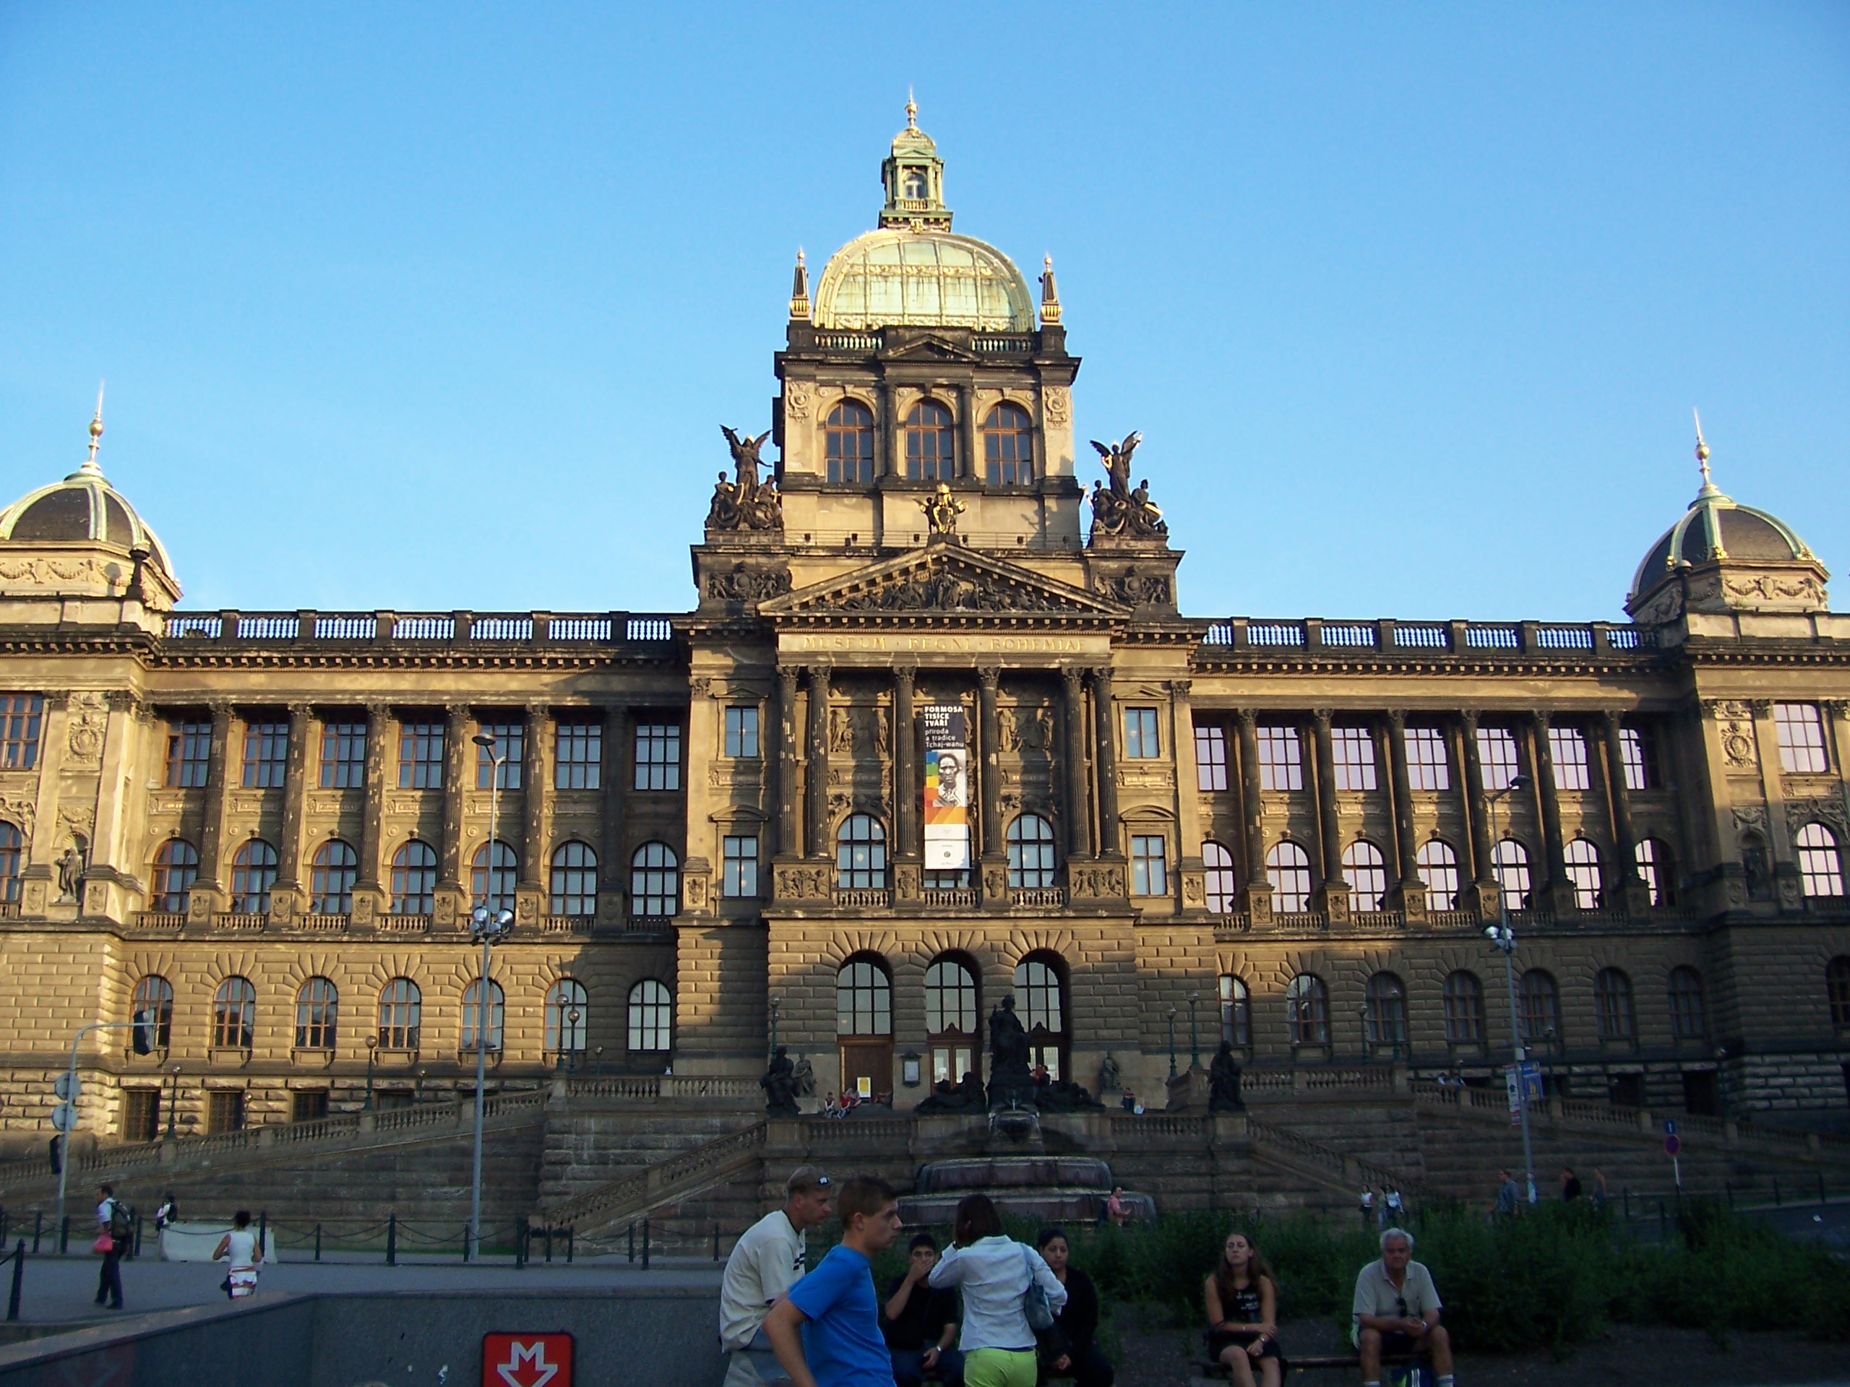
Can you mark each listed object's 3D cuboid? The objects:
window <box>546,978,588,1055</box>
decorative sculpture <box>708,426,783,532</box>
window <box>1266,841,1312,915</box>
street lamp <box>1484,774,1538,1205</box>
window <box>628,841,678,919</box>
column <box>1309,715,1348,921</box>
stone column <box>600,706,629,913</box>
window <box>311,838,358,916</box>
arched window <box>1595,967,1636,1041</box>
[{"bbox_3d":[-17.064,15.379,86.549,1.790,3.630,0.400,0,-15,-4],"label":"window"},{"bbox_3d":[-8.961,-10.801,91.662,3.650,4.700,2.800,0,-15,-4],"label":"decorative sculpture"},{"bbox_3d":[18.907,9.537,94.142,2.284,3.782,0.350,0,-16,-4],"label":"window"},{"bbox_3d":[16.527,8.447,50.051,1.450,12.760,0.900,-4,-16,10],"label":"street lamp"},{"bbox_3d":[-13.656,9.373,91.809,2.376,3.836,0.350,0,-16,-4],"label":"window"},{"bbox_3d":[20.894,6.146,93.844,1.300,10.965,1.300,0,-16,-4],"label":"column"},{"bbox_3d":[-15.408,5.599,90.246,1.200,10.300,1.200,0,-16,-4],"label":"stone column"},{"bbox_3d":[-29.168,8.977,89.735,2.350,3.900,0.400,0,-16,-4],"label":"window"},{"bbox_3d":[35.922,16.094,94.502,2.040,3.755,0.350,0,-15,-4],"label":"arched window"}]

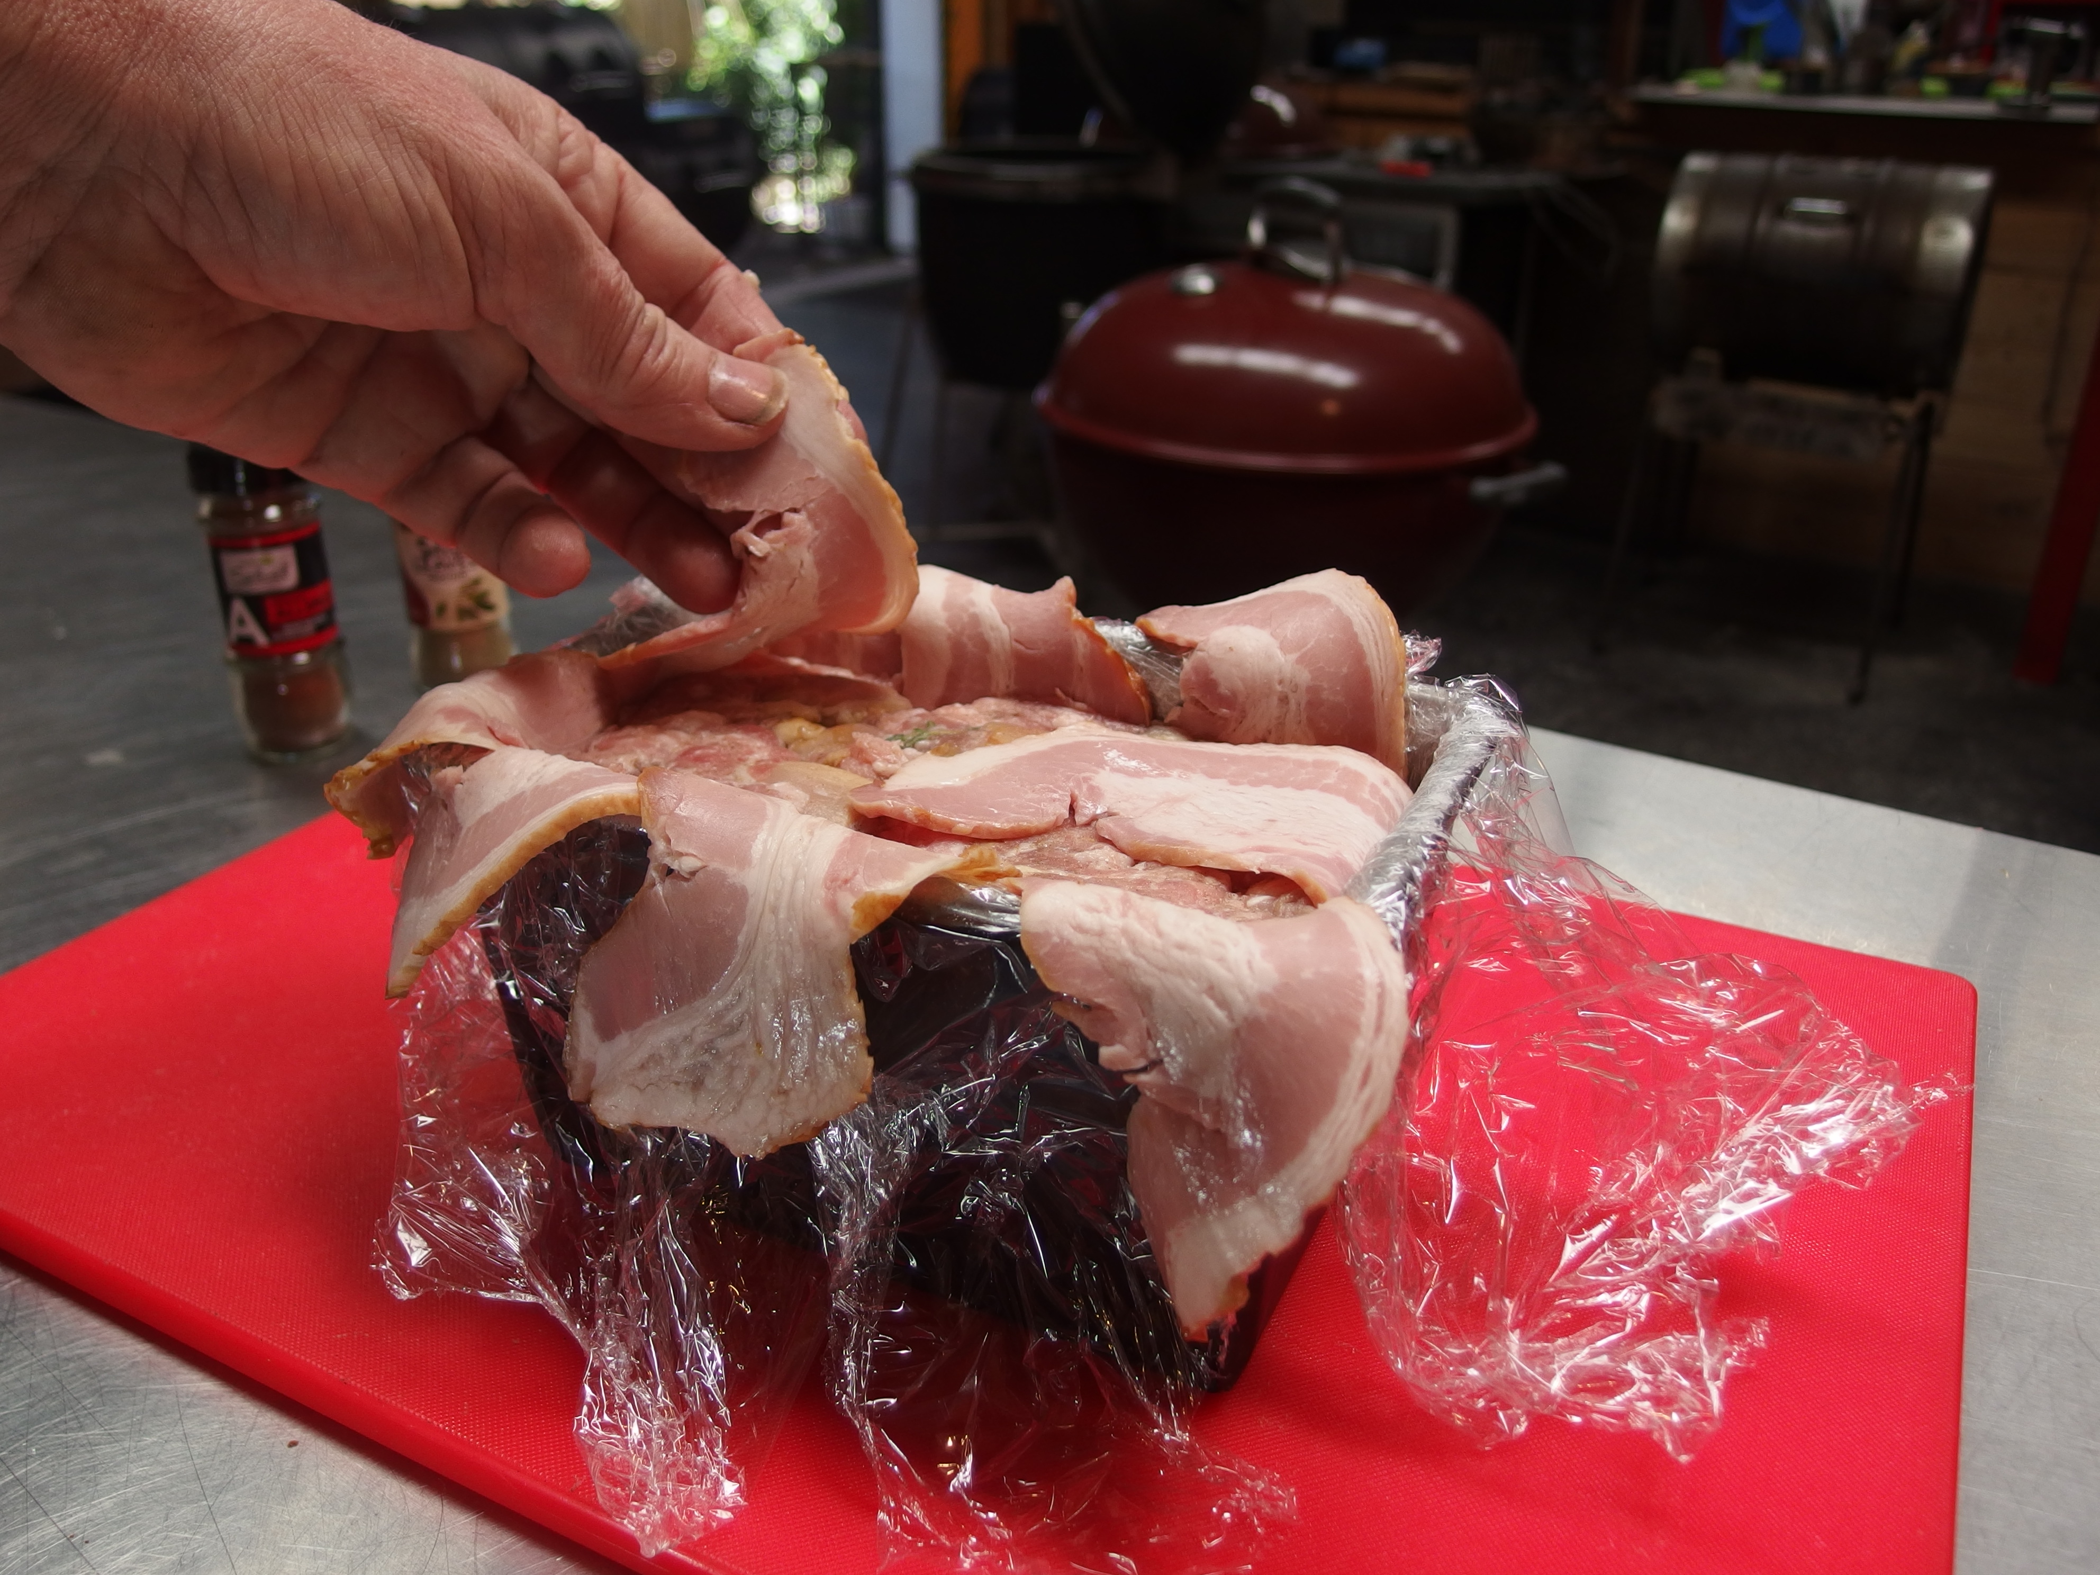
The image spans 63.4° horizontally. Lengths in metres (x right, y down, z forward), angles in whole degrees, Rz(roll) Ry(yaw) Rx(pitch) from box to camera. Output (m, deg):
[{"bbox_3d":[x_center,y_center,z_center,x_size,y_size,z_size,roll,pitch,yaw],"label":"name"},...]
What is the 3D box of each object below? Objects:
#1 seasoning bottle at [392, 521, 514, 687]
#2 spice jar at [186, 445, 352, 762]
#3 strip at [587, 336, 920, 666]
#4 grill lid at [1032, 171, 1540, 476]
[{"bbox_3d":[-0.231,-0.091,0.660,0.039,0.111,0.039,-8,27,-18],"label":"seasoning bottle"},{"bbox_3d":[-0.276,-0.073,0.605,0.042,0.125,0.042,-11,28,-23],"label":"spice jar"},{"bbox_3d":[-0.065,-0.062,0.372,0.070,0.062,0.050,-8,27,-18],"label":"strip"},{"bbox_3d":[0.278,-0.568,1.954,0.580,0.250,0.580,1,26,0],"label":"grill lid"}]

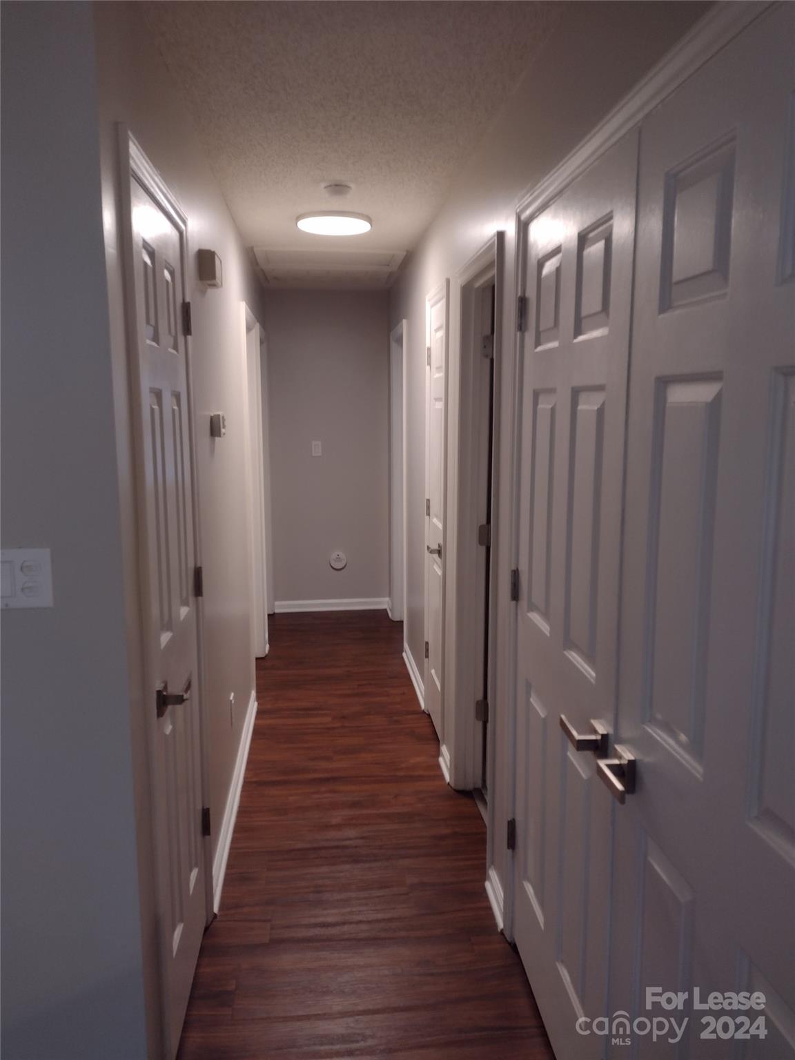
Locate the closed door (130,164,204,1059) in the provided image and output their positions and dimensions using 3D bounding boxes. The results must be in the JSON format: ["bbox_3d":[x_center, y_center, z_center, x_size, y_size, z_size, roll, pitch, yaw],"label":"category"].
[{"bbox_3d":[-0.580,0.251,2.099,0.042,2.045,0.610,-1,9,-6],"label":"closed door"}]

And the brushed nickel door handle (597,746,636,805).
[{"bbox_3d":[0.397,0.439,1.460,0.061,0.066,0.163,-1,9,-6],"label":"brushed nickel door handle"}]

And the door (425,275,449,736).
[{"bbox_3d":[0.199,-0.029,3.887,0.045,2.072,0.560,-1,9,-6],"label":"door"}]

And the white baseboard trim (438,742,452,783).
[{"bbox_3d":[0.212,1.018,3.636,0.019,0.083,0.235,-1,9,-6],"label":"white baseboard trim"}]

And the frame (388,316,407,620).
[{"bbox_3d":[0.064,-0.296,5.626,0.127,2.090,0.970,-1,9,-6],"label":"frame"}]

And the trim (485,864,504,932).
[{"bbox_3d":[0.316,1.167,2.642,0.019,0.083,0.255,-1,9,-6],"label":"trim"}]

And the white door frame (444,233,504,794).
[{"bbox_3d":[0.325,0.097,2.998,0.127,2.093,0.750,-1,9,-6],"label":"white door frame"}]

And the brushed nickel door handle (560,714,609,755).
[{"bbox_3d":[0.376,0.418,1.678,0.061,0.066,0.137,-1,9,-6],"label":"brushed nickel door handle"}]

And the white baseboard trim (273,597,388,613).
[{"bbox_3d":[-0.517,0.592,6.475,0.892,0.087,0.022,-1,9,-6],"label":"white baseboard trim"}]

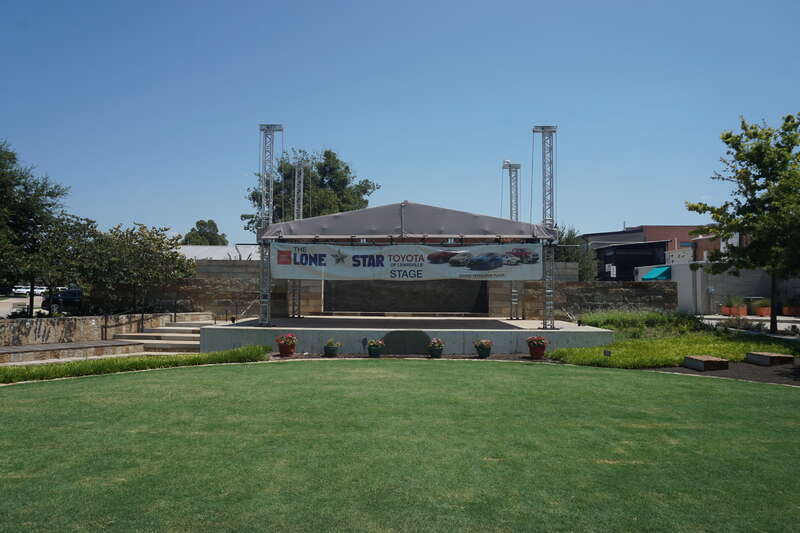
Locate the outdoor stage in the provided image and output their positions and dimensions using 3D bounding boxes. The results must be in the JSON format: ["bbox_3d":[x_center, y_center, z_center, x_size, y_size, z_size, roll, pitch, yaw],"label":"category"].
[{"bbox_3d":[0.231,2.675,21.671,13.486,0.785,8.479,1,-3,0],"label":"outdoor stage"}]

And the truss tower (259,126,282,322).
[{"bbox_3d":[-4.805,-1.529,19.273,0.780,7.300,0.650,1,-3,0],"label":"truss tower"}]

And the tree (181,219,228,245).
[{"bbox_3d":[-27.438,-0.945,74.594,7.200,11.303,7.200,0,-2,-1],"label":"tree"}]

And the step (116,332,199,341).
[{"bbox_3d":[-8.256,2.516,18.999,3.344,0.162,1.103,1,-3,0],"label":"step"}]

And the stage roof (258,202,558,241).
[{"bbox_3d":[0.208,-1.392,20.421,9.826,1.233,5.900,0,-2,-1],"label":"stage roof"}]

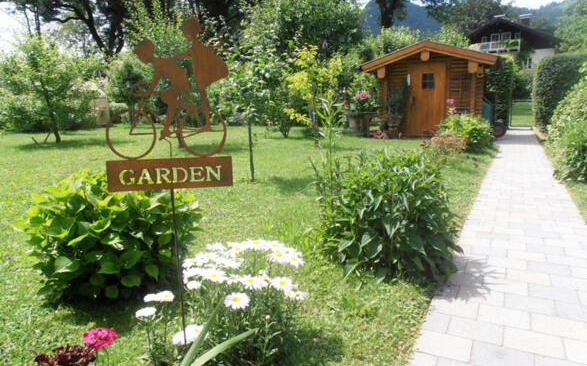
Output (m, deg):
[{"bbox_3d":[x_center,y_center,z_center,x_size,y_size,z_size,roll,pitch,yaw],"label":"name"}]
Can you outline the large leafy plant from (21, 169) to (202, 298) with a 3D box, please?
[{"bbox_3d":[-0.980,0.234,2.412,1.020,0.550,0.900,-6,11,-22],"label":"large leafy plant"}]

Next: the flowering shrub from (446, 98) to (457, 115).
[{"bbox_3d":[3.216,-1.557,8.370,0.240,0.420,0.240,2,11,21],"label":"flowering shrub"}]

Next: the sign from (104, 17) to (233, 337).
[{"bbox_3d":[-0.422,0.058,1.435,0.423,1.215,0.030,-4,11,-9],"label":"sign"}]

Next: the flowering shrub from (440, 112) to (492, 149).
[{"bbox_3d":[3.540,-1.101,8.432,1.050,0.720,0.900,3,11,22],"label":"flowering shrub"}]

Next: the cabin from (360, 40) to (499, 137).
[{"bbox_3d":[4.153,-2.717,12.092,3.460,2.540,2.900,4,12,28],"label":"cabin"}]

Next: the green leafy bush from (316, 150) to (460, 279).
[{"bbox_3d":[0.559,0.147,2.524,0.870,0.650,0.780,0,11,13],"label":"green leafy bush"}]

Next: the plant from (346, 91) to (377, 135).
[{"bbox_3d":[2.049,-2.076,12.260,0.900,1.350,0.800,0,11,9],"label":"plant"}]

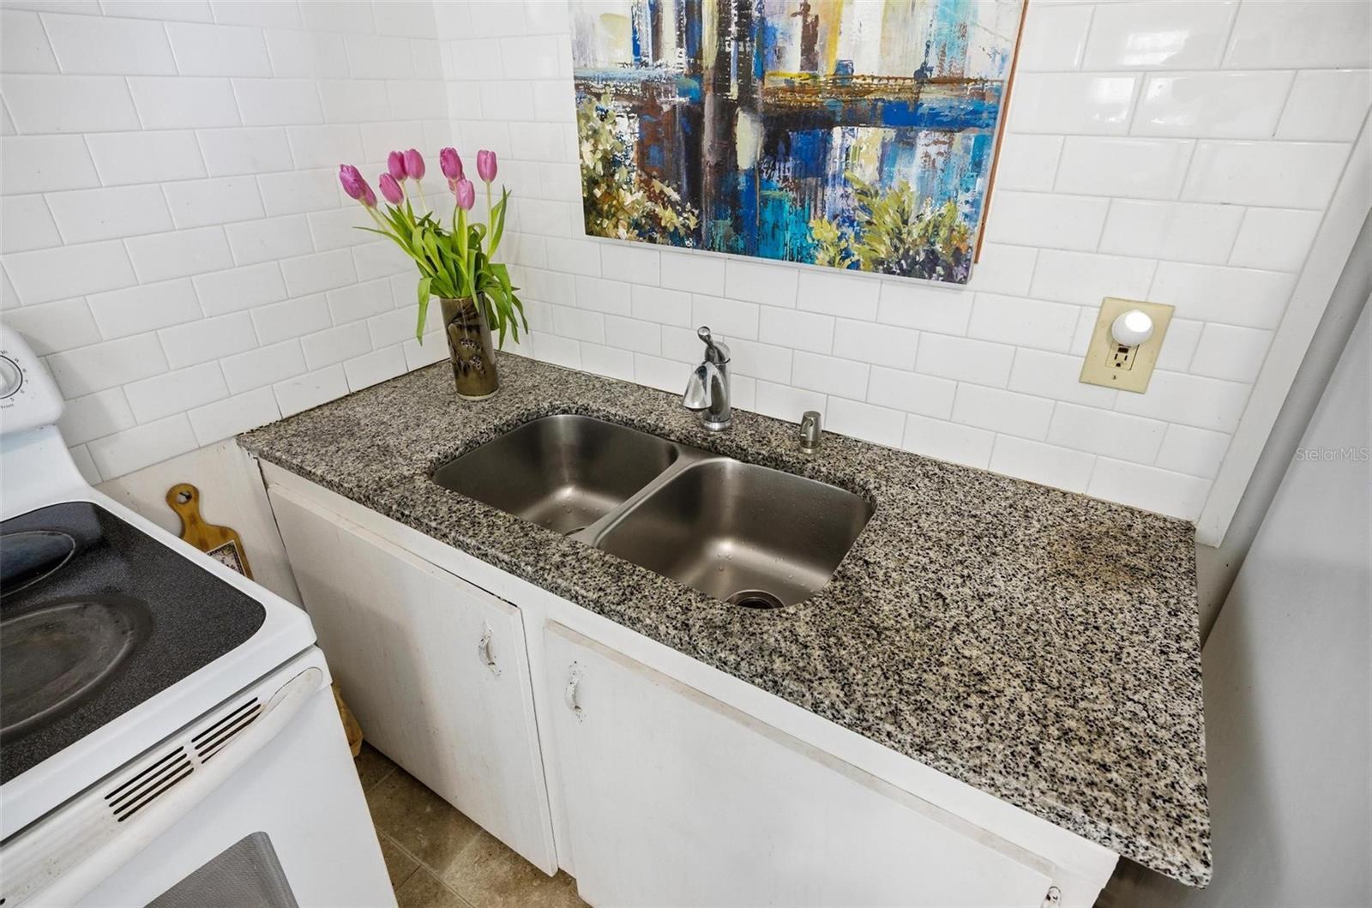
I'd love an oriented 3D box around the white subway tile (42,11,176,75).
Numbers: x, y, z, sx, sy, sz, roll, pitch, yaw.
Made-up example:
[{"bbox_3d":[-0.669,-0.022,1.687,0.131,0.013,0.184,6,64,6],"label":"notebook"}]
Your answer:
[{"bbox_3d":[-0.868,-0.618,1.038,0.010,0.075,0.153,16,32,28],"label":"white subway tile"}]

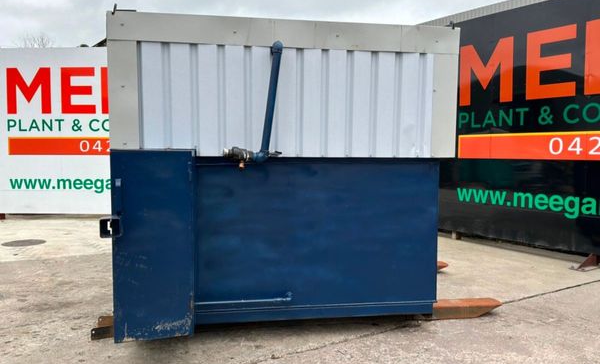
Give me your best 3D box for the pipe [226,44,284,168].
[{"bbox_3d":[-0.352,-0.605,3.705,0.451,0.928,0.138,-1,4,-11],"label":"pipe"}]

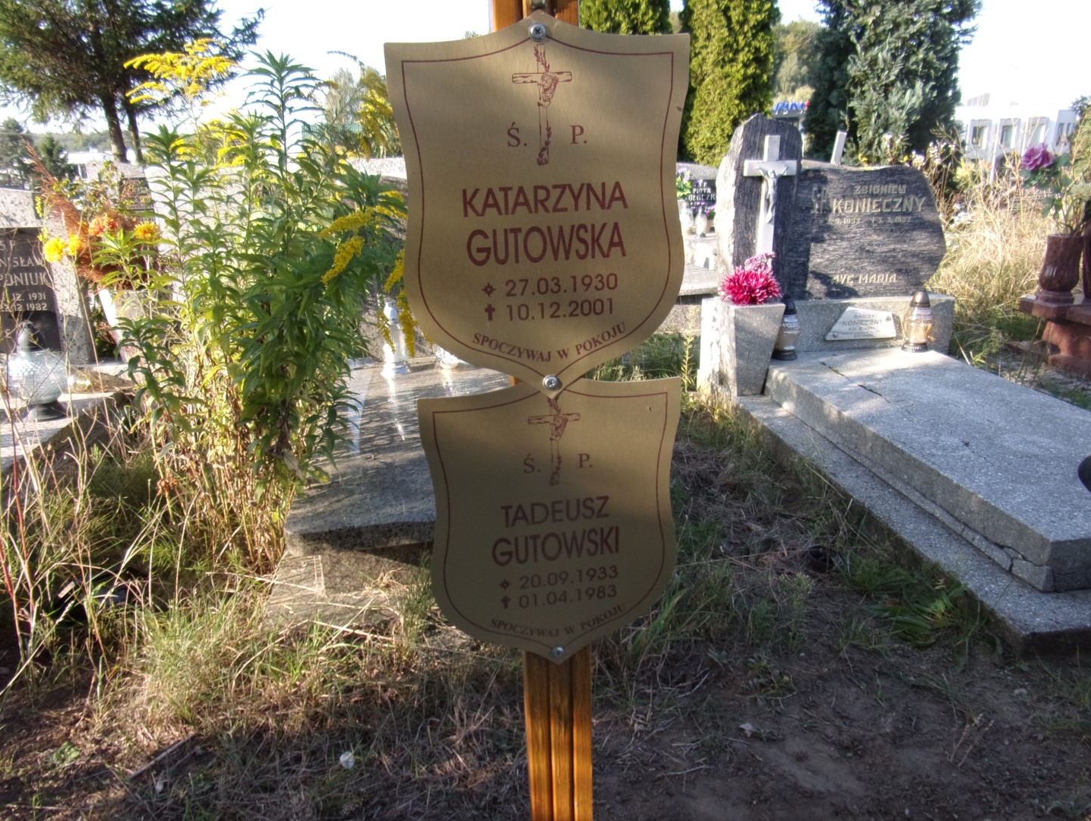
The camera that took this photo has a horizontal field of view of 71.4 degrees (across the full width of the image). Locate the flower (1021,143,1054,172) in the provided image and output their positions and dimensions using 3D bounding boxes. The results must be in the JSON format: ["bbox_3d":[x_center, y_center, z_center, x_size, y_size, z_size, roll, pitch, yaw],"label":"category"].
[{"bbox_3d":[1.974,-1.017,3.048,0.110,0.100,0.100,-3,18,-6],"label":"flower"}]

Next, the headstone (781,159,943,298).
[{"bbox_3d":[1.199,-0.685,2.878,0.632,0.497,0.114,-3,18,-6],"label":"headstone"}]

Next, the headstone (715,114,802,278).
[{"bbox_3d":[0.789,-0.734,2.809,0.277,0.667,0.128,-3,18,-6],"label":"headstone"}]

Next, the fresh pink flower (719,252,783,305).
[{"bbox_3d":[0.732,-0.468,2.719,0.210,0.180,0.180,-3,18,-6],"label":"fresh pink flower"}]

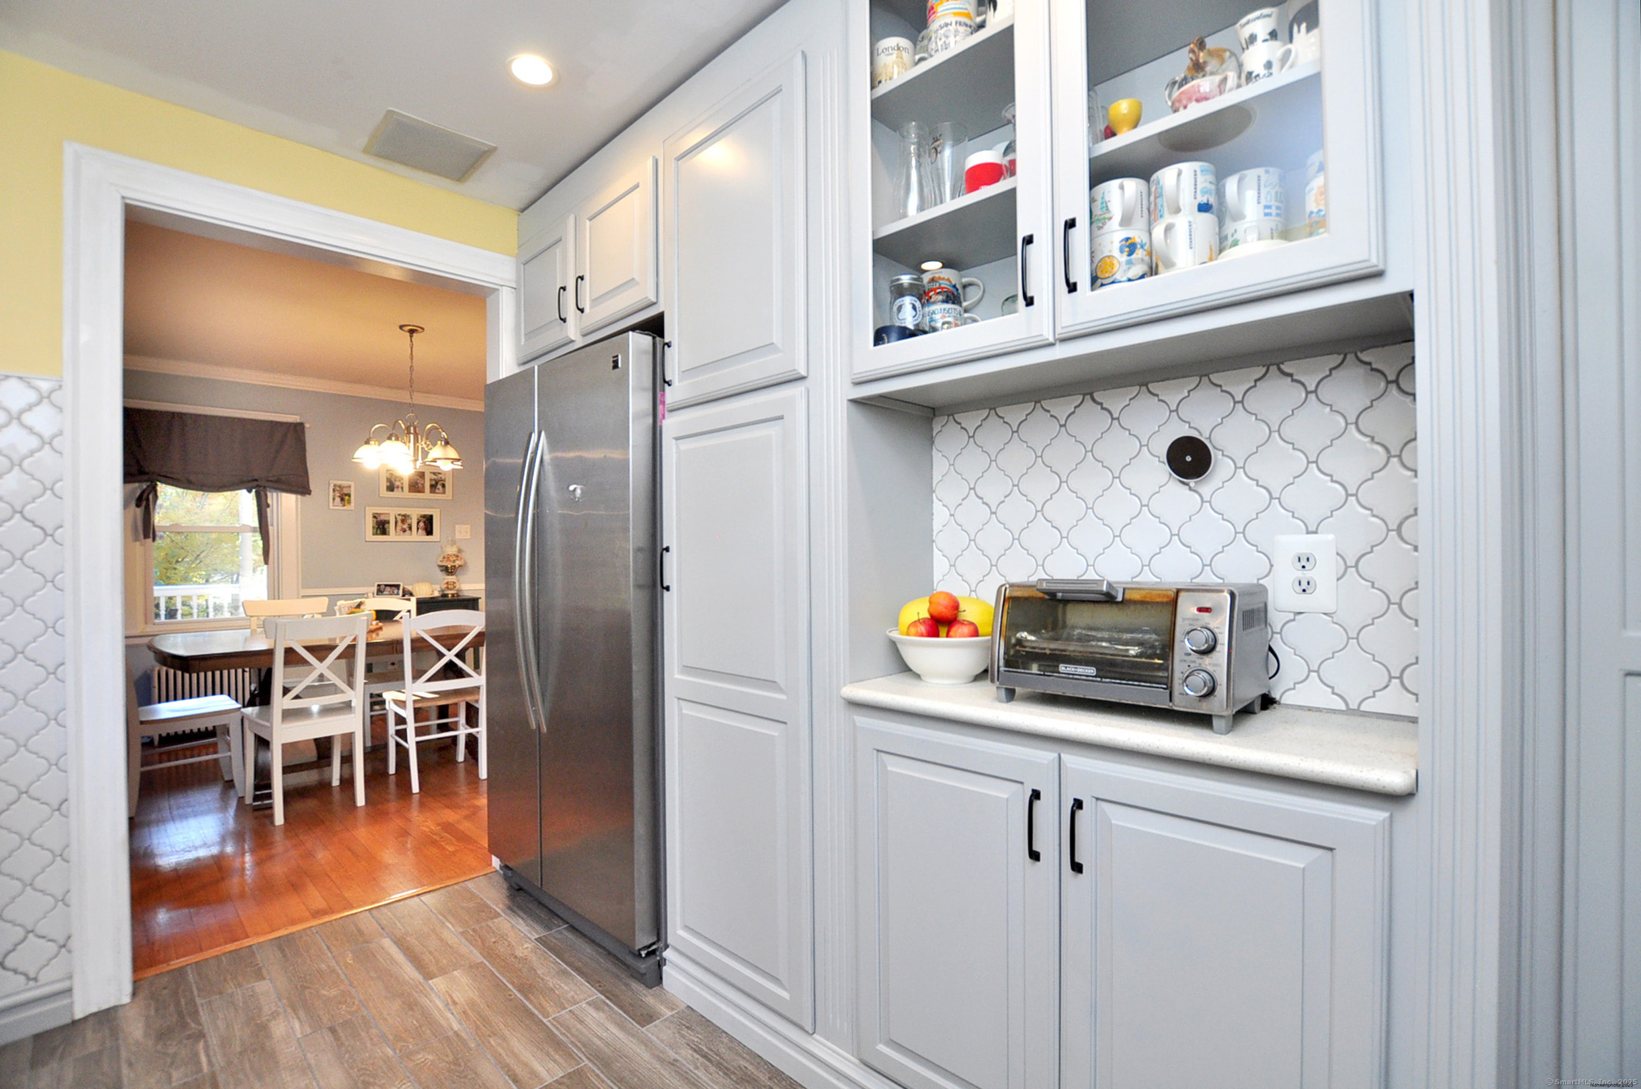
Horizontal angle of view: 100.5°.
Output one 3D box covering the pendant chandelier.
[{"bbox_3d":[-2.351,-0.832,3.890,0.630,0.860,0.630,0,0,-42],"label":"pendant chandelier"}]

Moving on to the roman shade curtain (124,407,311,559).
[{"bbox_3d":[-4.148,-0.381,4.648,1.070,0.980,0.120,0,0,-42],"label":"roman shade curtain"}]

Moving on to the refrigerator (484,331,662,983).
[{"bbox_3d":[-0.591,0.329,2.346,0.910,1.780,0.800,0,0,43],"label":"refrigerator"}]

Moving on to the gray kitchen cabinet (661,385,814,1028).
[{"bbox_3d":[-0.047,0.370,1.866,0.560,1.450,0.500,0,0,42],"label":"gray kitchen cabinet"}]

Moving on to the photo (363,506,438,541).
[{"bbox_3d":[-3.325,-0.156,5.461,0.520,0.270,0.025,0,0,-42],"label":"photo"}]

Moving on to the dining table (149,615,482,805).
[{"bbox_3d":[-2.409,0.847,3.736,1.850,0.760,1.050,0,0,-41],"label":"dining table"}]

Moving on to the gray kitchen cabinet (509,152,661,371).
[{"bbox_3d":[-0.583,-0.866,2.346,0.870,0.450,0.500,0,0,42],"label":"gray kitchen cabinet"}]

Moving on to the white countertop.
[{"bbox_3d":[0.515,0.311,1.278,0.910,0.040,0.320,0,0,41],"label":"white countertop"}]

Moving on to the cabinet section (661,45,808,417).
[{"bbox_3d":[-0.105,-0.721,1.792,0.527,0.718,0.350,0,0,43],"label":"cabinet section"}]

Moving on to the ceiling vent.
[{"bbox_3d":[-1.217,-1.228,2.128,0.290,0.025,0.300,0,0,-43],"label":"ceiling vent"}]

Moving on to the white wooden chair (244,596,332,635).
[{"bbox_3d":[-3.065,0.781,3.939,0.430,0.910,0.500,0,0,-41],"label":"white wooden chair"}]

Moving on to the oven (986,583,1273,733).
[{"bbox_3d":[0.541,0.184,1.227,0.395,0.216,0.265,0,0,41],"label":"oven"}]

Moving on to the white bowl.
[{"bbox_3d":[0.278,0.243,1.490,0.255,0.102,0.255,0,0,0],"label":"white bowl"}]

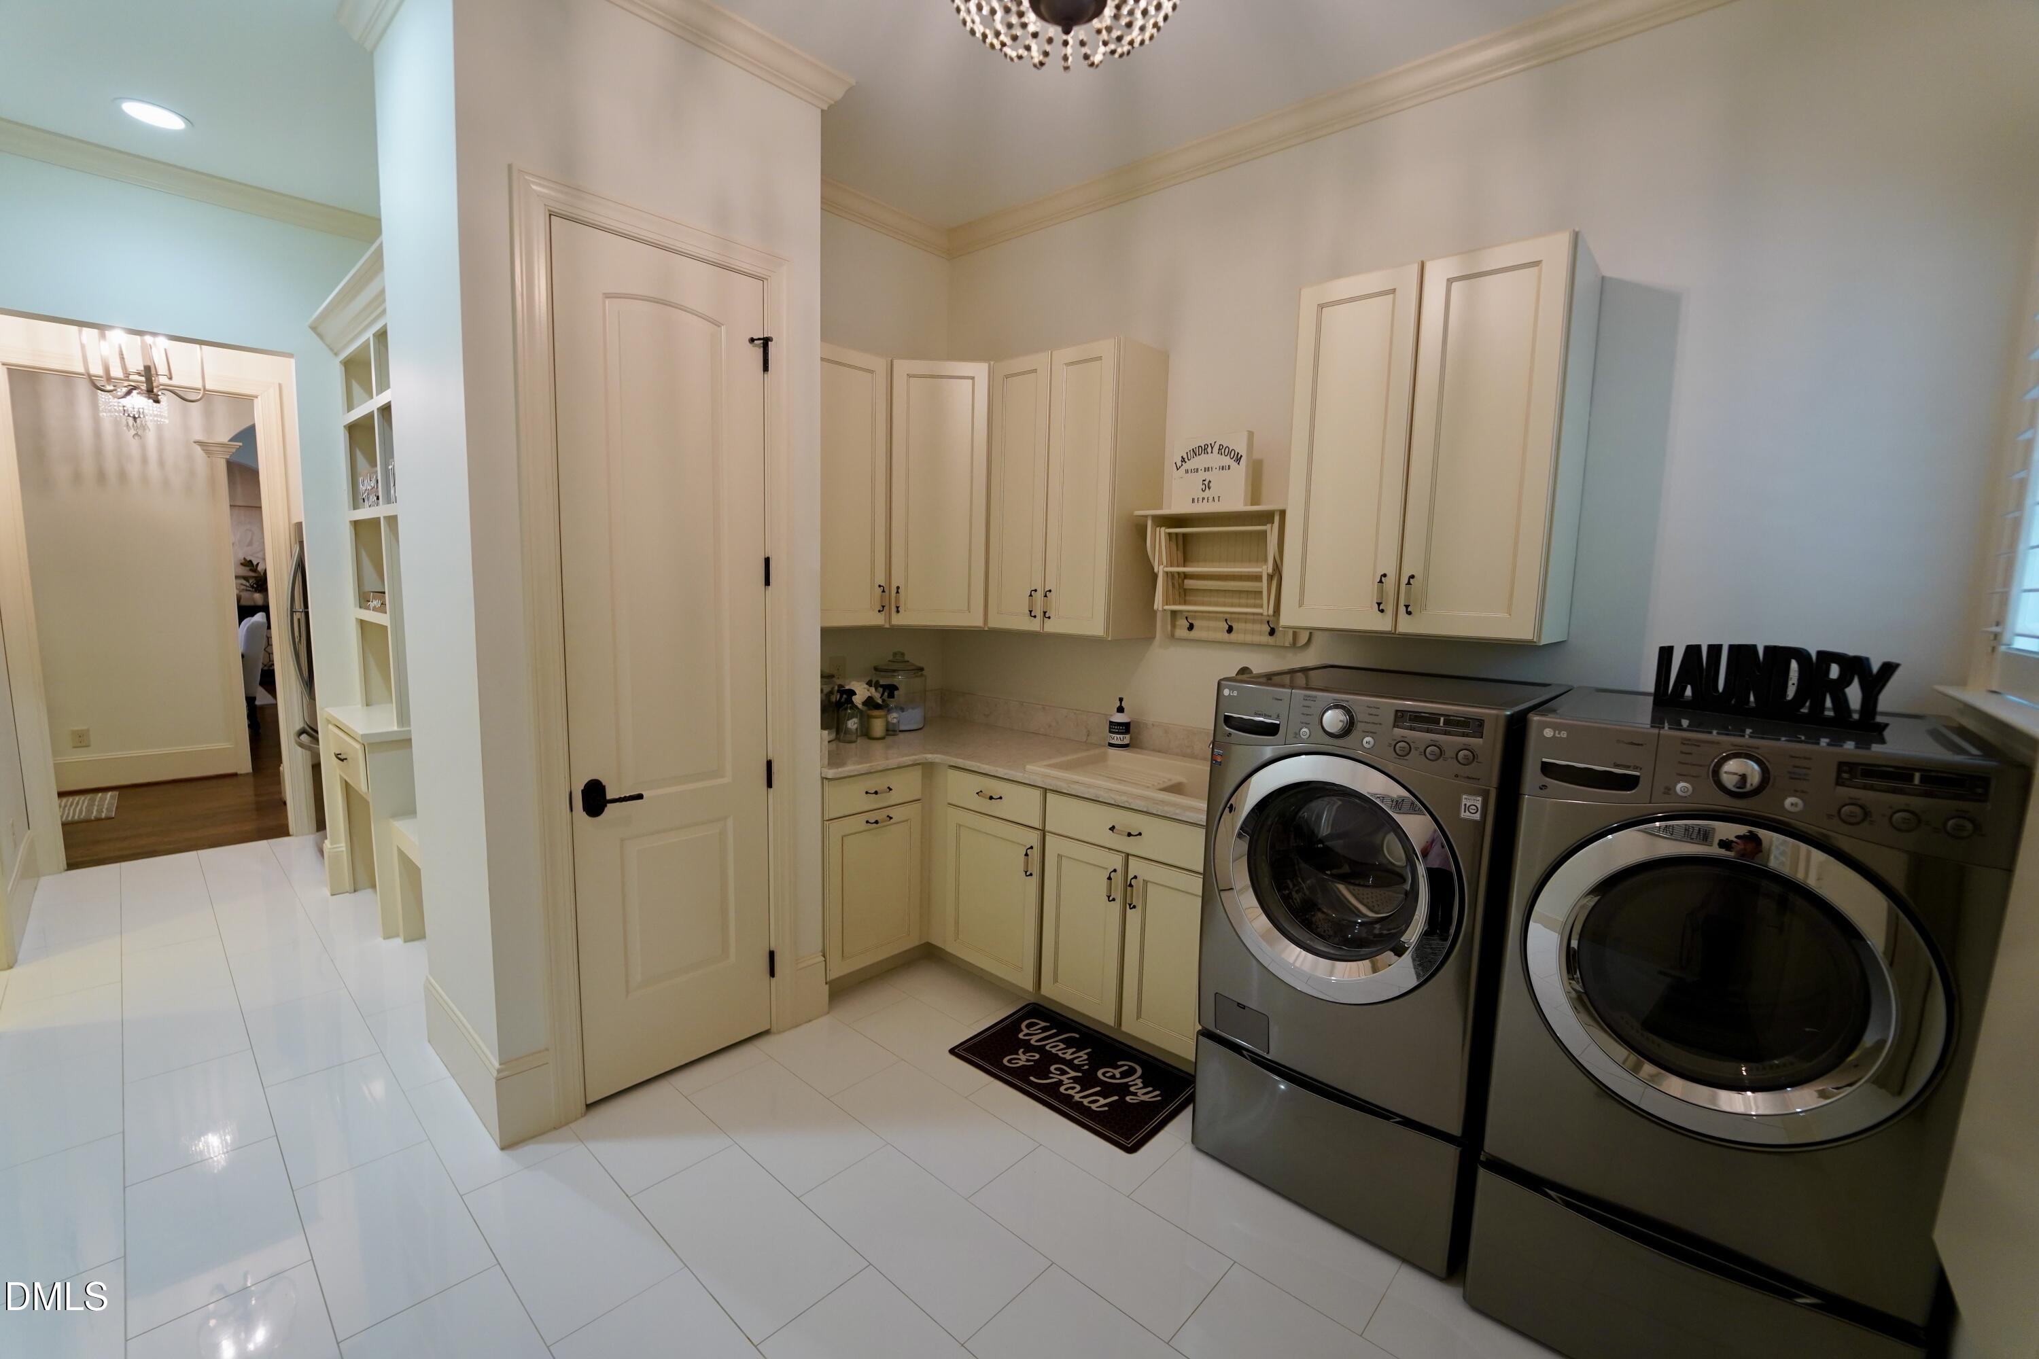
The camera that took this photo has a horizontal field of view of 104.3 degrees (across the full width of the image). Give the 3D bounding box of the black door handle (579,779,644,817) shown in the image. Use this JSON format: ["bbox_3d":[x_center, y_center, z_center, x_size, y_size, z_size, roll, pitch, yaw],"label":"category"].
[{"bbox_3d":[-1.173,0.339,2.292,0.062,0.105,0.160,7,8,41],"label":"black door handle"}]

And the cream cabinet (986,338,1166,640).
[{"bbox_3d":[0.224,-0.738,3.252,0.635,1.110,0.345,7,8,41],"label":"cream cabinet"}]

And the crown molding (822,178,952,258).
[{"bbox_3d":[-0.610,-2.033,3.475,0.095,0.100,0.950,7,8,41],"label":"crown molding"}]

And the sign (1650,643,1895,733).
[{"bbox_3d":[1.609,0.011,1.723,0.065,0.148,0.385,-2,7,-31],"label":"sign"}]

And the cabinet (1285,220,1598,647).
[{"bbox_3d":[1.221,-0.638,2.356,0.690,1.025,0.375,7,8,41],"label":"cabinet"}]

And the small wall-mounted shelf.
[{"bbox_3d":[0.735,-0.374,2.907,0.600,0.480,0.230,7,8,41],"label":"small wall-mounted shelf"}]

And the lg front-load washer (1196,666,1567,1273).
[{"bbox_3d":[1.033,0.685,2.291,0.680,1.345,0.790,7,8,41],"label":"lg front-load washer"}]

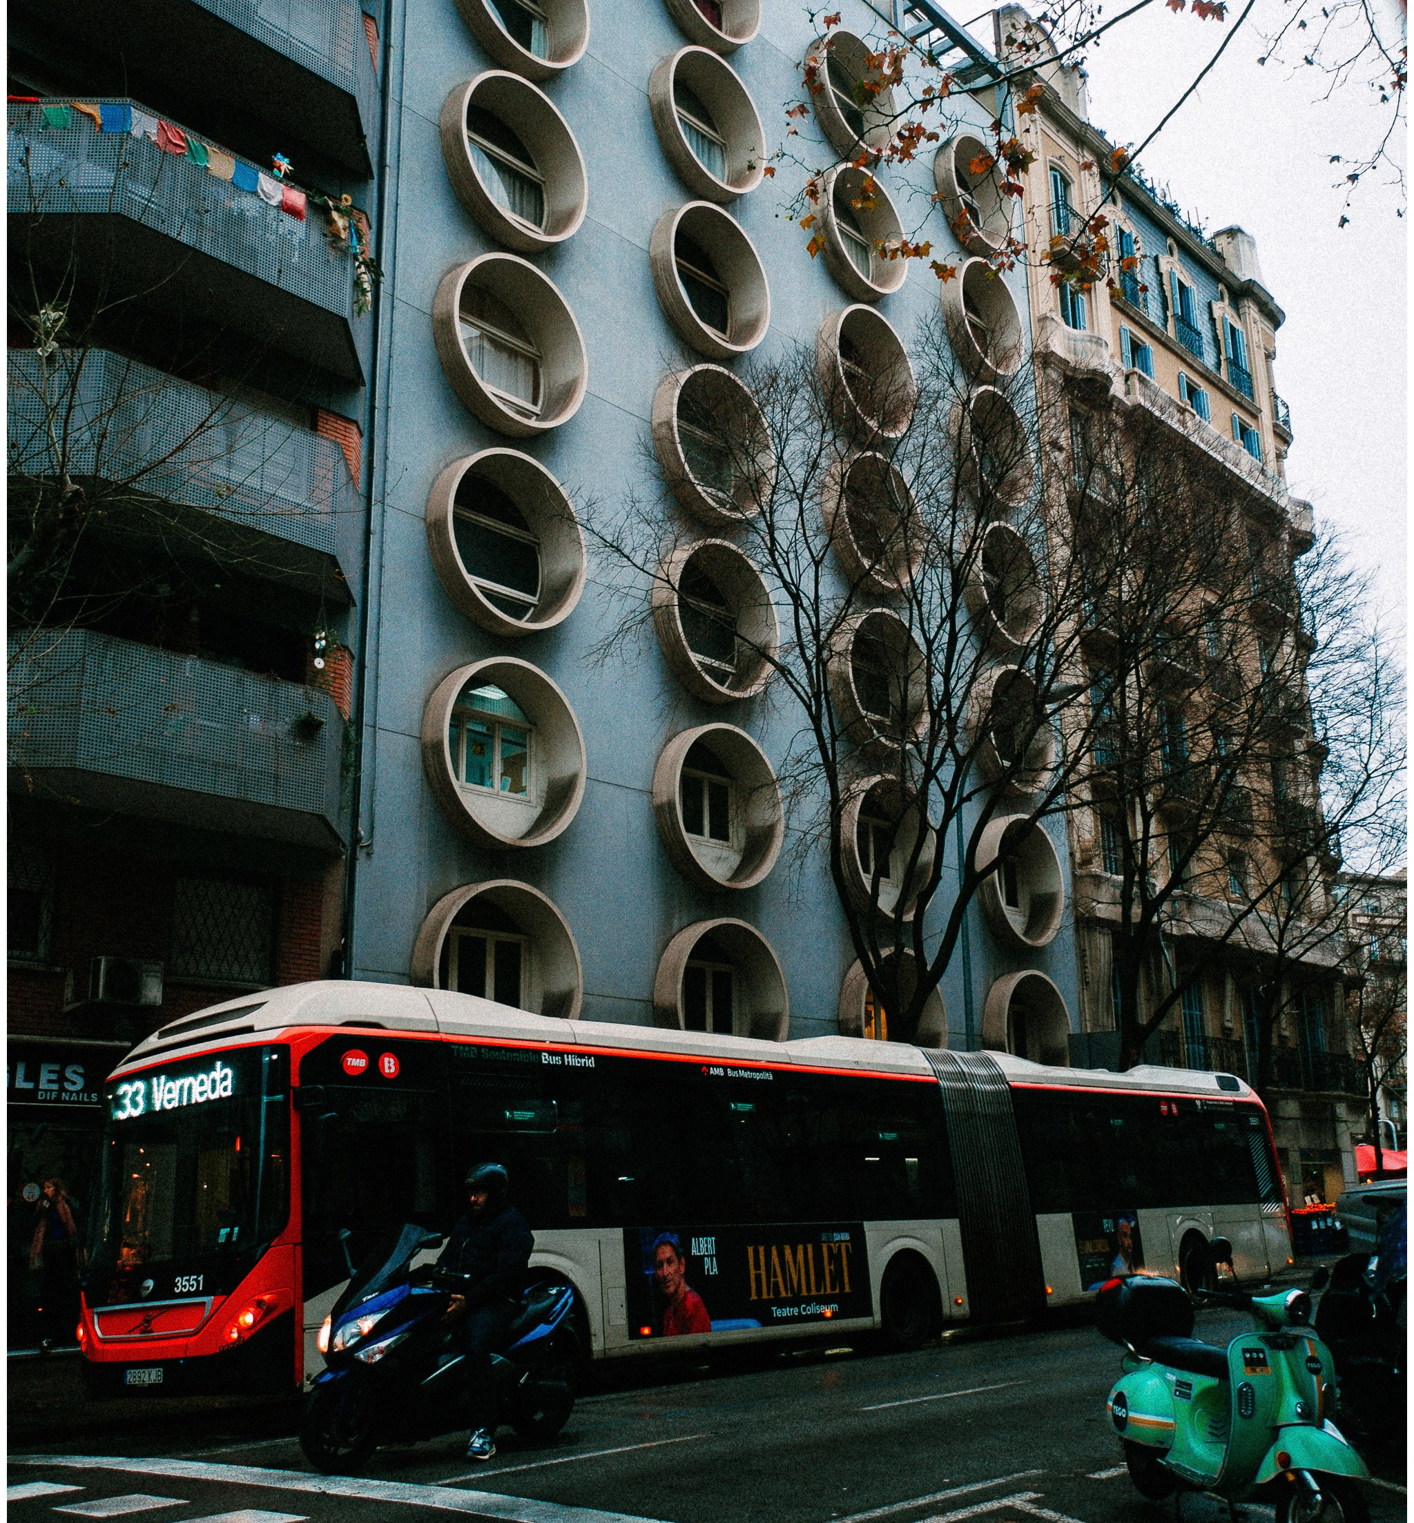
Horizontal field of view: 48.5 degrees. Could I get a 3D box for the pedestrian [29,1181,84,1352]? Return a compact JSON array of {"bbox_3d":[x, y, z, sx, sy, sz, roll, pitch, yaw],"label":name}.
[{"bbox_3d":[-6.695,5.182,16.214,0.520,1.670,0.380,-10,-18,26],"label":"pedestrian"}]

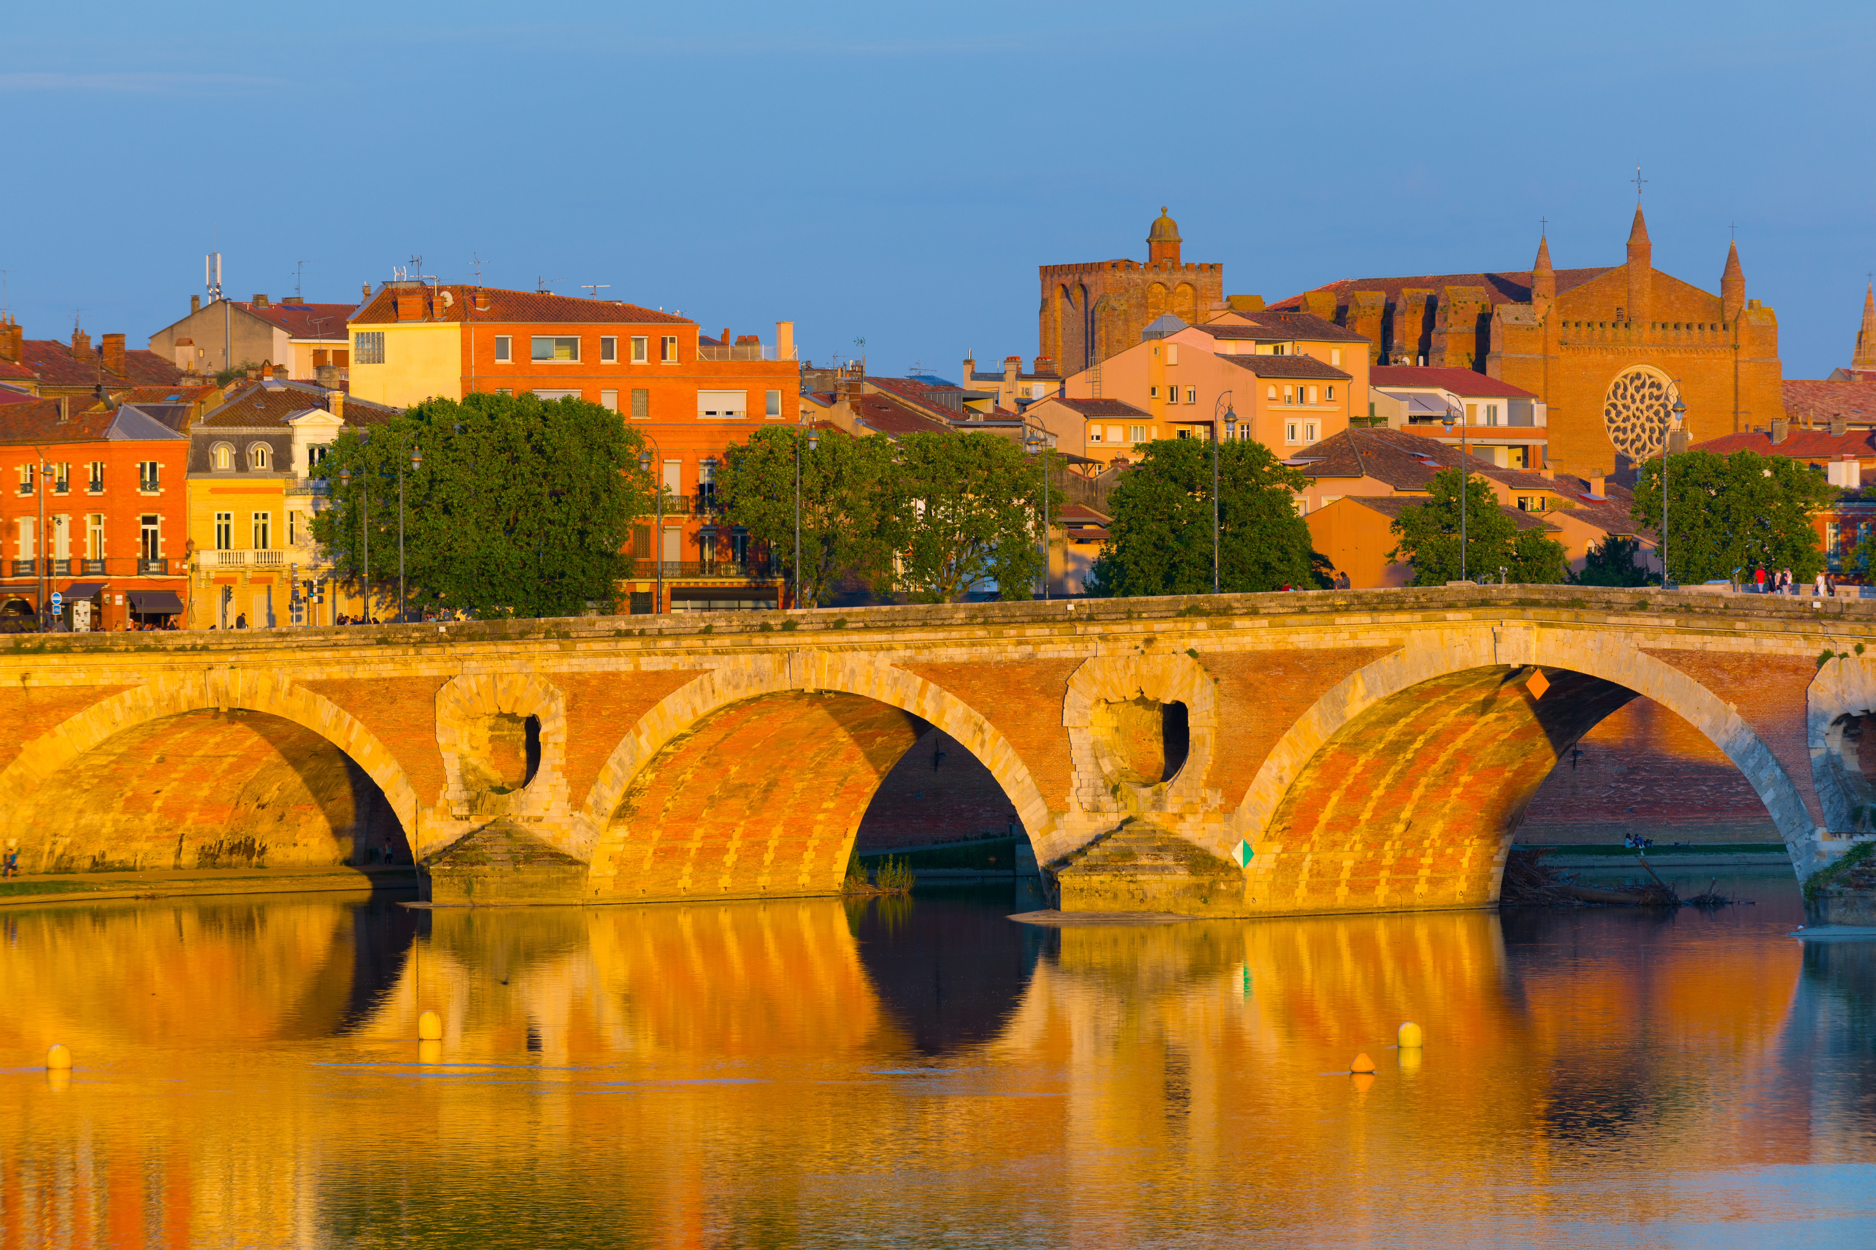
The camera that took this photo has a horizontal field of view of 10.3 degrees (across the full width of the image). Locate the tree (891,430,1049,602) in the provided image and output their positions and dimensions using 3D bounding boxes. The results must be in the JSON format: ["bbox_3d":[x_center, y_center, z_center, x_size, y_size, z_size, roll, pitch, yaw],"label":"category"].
[{"bbox_3d":[1.733,-4.611,573.000,8.700,12.220,9.500,0,0,0],"label":"tree"}]

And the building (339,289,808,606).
[{"bbox_3d":[-20.564,-8.702,577.759,23.200,20.290,14.000,0,0,-15],"label":"building"}]

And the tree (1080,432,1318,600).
[{"bbox_3d":[14.866,-4.509,584.000,13.220,12.180,12.500,0,0,0],"label":"tree"}]

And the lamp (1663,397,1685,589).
[{"bbox_3d":[33.575,-5.899,475.093,0.550,10.430,1.650,0,0,39],"label":"lamp"}]

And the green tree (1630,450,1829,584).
[{"bbox_3d":[46.064,-4.298,606.000,11.590,11.870,11.500,0,0,0],"label":"green tree"}]

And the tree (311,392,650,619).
[{"bbox_3d":[-24.396,-5.499,556.000,18.060,13.880,15.000,0,0,0],"label":"tree"}]

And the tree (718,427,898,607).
[{"bbox_3d":[-7.097,-4.628,567.000,9.810,12.280,10.500,0,0,0],"label":"tree"}]

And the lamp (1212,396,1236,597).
[{"bbox_3d":[13.552,-5.788,491.250,0.550,10.450,1.650,0,0,39],"label":"lamp"}]

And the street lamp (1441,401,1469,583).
[{"bbox_3d":[25.006,-5.860,503.723,0.550,10.560,1.650,0,0,39],"label":"street lamp"}]

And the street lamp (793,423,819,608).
[{"bbox_3d":[-6.345,-5.120,507.304,0.550,10.510,1.650,0,0,39],"label":"street lamp"}]

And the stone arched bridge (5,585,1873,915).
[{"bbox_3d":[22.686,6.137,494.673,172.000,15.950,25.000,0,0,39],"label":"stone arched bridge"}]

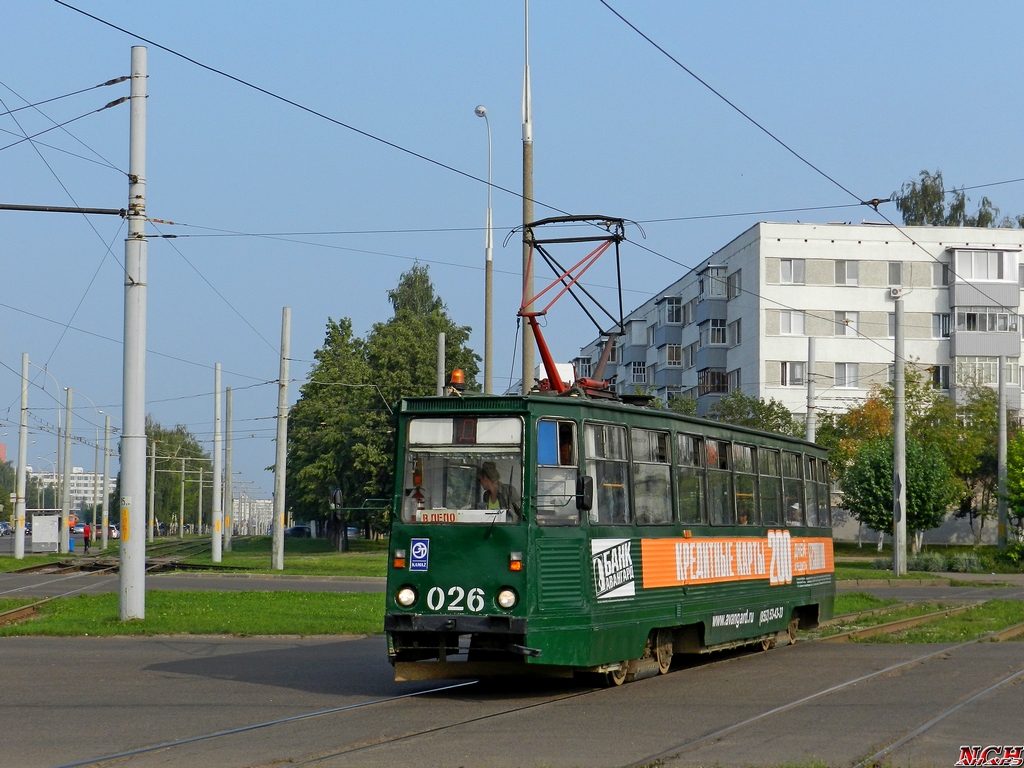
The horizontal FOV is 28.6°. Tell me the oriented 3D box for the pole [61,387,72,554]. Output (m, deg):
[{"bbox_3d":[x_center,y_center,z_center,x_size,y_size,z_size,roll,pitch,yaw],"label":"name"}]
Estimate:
[{"bbox_3d":[-24.955,4.887,113.000,0.400,9.269,0.400,1,-4,0],"label":"pole"}]

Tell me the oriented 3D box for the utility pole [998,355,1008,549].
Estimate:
[{"bbox_3d":[23.932,3.337,98.000,0.390,9.451,0.390,1,-4,0],"label":"utility pole"}]

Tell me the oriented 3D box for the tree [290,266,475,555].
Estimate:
[{"bbox_3d":[-7.918,1.437,123.000,11.740,17.488,10.500,1,-4,0],"label":"tree"}]

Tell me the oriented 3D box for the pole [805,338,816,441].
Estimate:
[{"bbox_3d":[12.353,2.713,83.000,0.400,9.304,0.400,1,-4,0],"label":"pole"}]

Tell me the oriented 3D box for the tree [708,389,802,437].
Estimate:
[{"bbox_3d":[11.693,4.051,97.000,4.822,7.571,4.800,1,-4,0],"label":"tree"}]

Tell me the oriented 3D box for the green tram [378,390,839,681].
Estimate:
[{"bbox_3d":[2.082,2.267,28.156,2.500,3.170,15.000,-1,-4,21],"label":"green tram"}]

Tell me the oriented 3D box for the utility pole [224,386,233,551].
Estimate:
[{"bbox_3d":[-16.610,5.015,118.000,0.400,9.620,0.400,1,-4,0],"label":"utility pole"}]

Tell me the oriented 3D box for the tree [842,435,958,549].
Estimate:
[{"bbox_3d":[17.938,5.062,93.000,5.317,5.455,5.200,1,-4,0],"label":"tree"}]

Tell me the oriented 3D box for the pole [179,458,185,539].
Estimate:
[{"bbox_3d":[-35.643,12.436,218.000,0.360,8.507,0.360,1,-4,0],"label":"pole"}]

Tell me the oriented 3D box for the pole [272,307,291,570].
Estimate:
[{"bbox_3d":[-8.538,2.023,75.000,0.400,9.787,0.400,1,-4,0],"label":"pole"}]

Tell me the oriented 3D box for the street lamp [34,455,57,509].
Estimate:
[{"bbox_3d":[-63.569,15.106,275.000,2.400,10.390,0.400,1,-4,-7],"label":"street lamp"}]

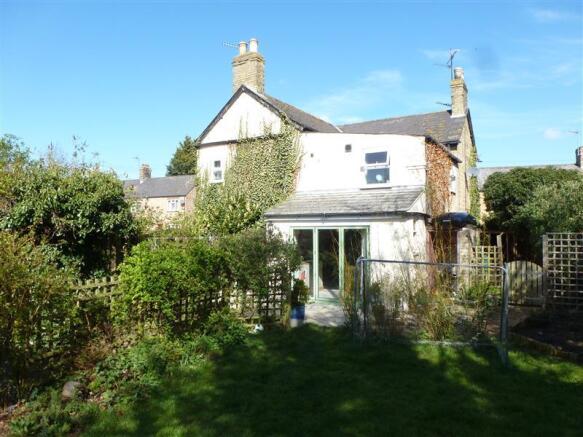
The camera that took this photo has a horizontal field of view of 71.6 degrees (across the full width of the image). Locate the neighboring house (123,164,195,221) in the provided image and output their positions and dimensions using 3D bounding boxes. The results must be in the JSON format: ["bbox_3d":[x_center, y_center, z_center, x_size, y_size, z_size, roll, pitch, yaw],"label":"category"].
[{"bbox_3d":[-13.265,-1.809,45.152,10.200,8.379,6.800,-1,0,28],"label":"neighboring house"}]

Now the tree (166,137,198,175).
[{"bbox_3d":[-14.266,-4.616,57.036,7.500,13.902,7.500,-1,0,0],"label":"tree"}]

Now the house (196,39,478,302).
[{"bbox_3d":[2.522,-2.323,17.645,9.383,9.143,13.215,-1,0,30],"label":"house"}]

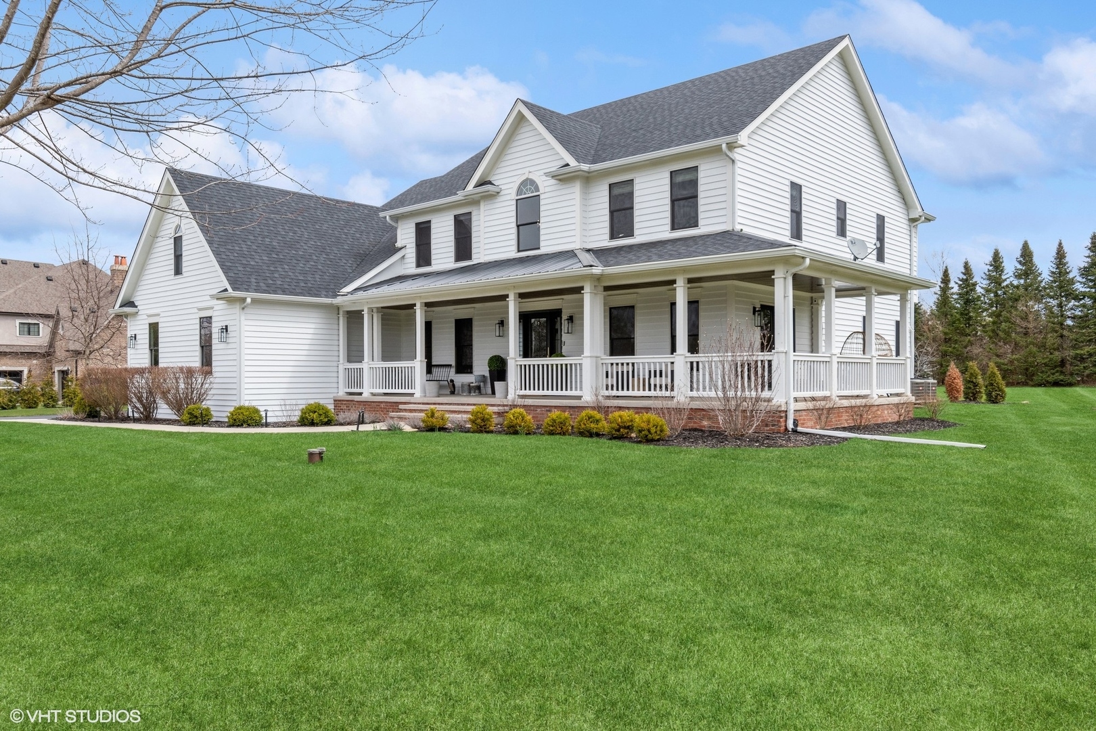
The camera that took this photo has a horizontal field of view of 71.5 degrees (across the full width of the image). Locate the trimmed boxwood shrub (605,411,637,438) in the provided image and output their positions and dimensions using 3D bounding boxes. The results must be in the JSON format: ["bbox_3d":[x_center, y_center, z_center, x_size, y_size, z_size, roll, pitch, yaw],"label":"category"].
[{"bbox_3d":[1.367,1.083,14.050,0.600,0.522,0.600,0,-1,0],"label":"trimmed boxwood shrub"}]

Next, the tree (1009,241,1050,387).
[{"bbox_3d":[43.198,-4.703,68.500,3.500,12.952,3.500,0,-1,0],"label":"tree"}]

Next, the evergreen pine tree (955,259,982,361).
[{"bbox_3d":[40.204,-4.231,73.000,3.200,12.078,3.200,0,-1,0],"label":"evergreen pine tree"}]

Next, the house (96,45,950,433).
[{"bbox_3d":[-0.224,-3.837,25.267,22.600,10.670,18.500,-1,-1,42],"label":"house"}]

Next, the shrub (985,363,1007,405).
[{"bbox_3d":[17.653,0.675,30.000,0.800,1.630,0.800,0,-1,0],"label":"shrub"}]

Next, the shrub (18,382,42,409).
[{"bbox_3d":[-21.782,1.252,32.000,0.880,1.171,0.880,0,-1,0],"label":"shrub"}]

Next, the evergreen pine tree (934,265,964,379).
[{"bbox_3d":[39.449,-4.010,75.000,3.100,11.733,3.100,0,-1,0],"label":"evergreen pine tree"}]

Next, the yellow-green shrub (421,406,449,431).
[{"bbox_3d":[-2.465,1.158,16.600,0.600,0.560,0.600,0,-1,0],"label":"yellow-green shrub"}]

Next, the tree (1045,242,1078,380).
[{"bbox_3d":[45.192,-4.656,67.000,3.300,12.706,3.300,0,-1,0],"label":"tree"}]

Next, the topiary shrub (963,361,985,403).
[{"bbox_3d":[16.904,0.646,30.200,0.750,1.650,0.750,0,-1,0],"label":"topiary shrub"}]

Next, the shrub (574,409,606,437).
[{"bbox_3d":[0.794,1.094,14.400,0.590,0.535,0.590,0,-1,0],"label":"shrub"}]

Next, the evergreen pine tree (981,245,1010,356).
[{"bbox_3d":[35.272,-3.849,60.000,3.000,10.800,3.000,0,-1,0],"label":"evergreen pine tree"}]

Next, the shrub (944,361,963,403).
[{"bbox_3d":[16.142,0.648,30.300,0.680,1.630,0.680,0,-1,0],"label":"shrub"}]

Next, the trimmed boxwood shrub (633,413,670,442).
[{"bbox_3d":[1.839,1.090,13.450,0.620,0.515,0.620,0,-1,0],"label":"trimmed boxwood shrub"}]

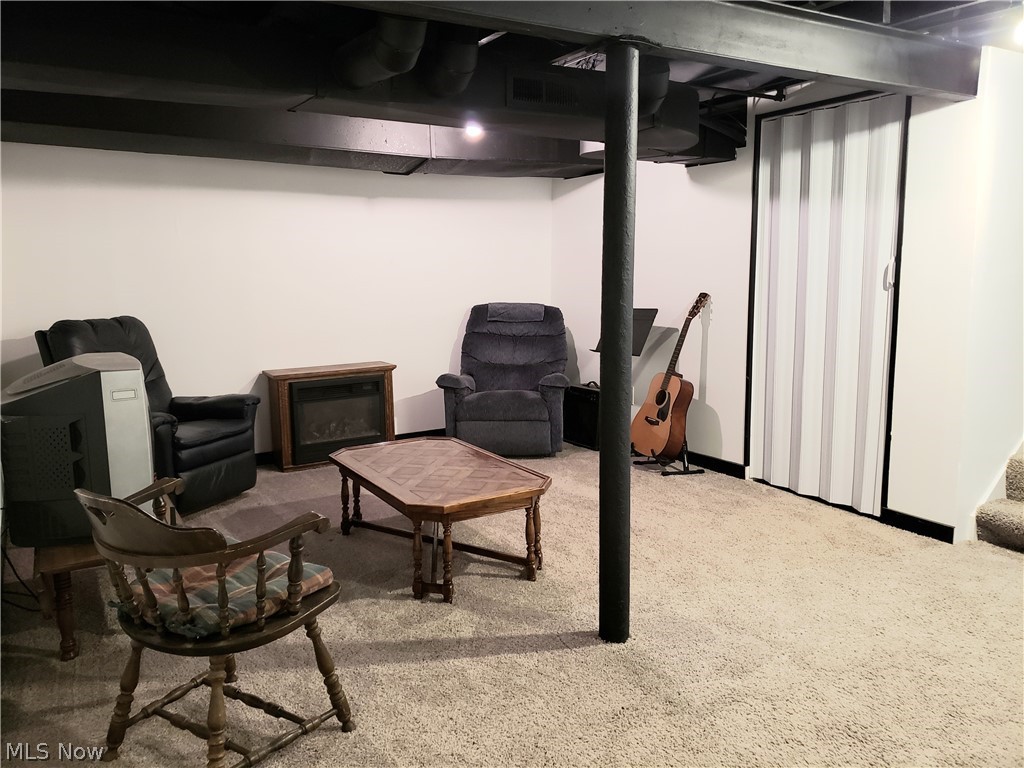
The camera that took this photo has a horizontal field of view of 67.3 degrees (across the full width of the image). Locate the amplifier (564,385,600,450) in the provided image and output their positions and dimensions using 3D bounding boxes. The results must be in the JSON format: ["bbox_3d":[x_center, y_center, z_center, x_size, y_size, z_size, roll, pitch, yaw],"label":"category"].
[{"bbox_3d":[0.578,0.219,5.456,0.240,0.425,0.400,-7,11,-34],"label":"amplifier"}]

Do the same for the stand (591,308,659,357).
[{"bbox_3d":[0.710,0.021,4.864,0.440,0.990,0.480,-9,12,-42],"label":"stand"}]

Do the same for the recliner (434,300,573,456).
[{"bbox_3d":[-0.006,-0.066,5.456,0.870,1.000,0.860,0,9,7],"label":"recliner"}]

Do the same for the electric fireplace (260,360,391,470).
[{"bbox_3d":[-1.190,0.204,5.101,0.800,0.610,0.305,-6,10,-30],"label":"electric fireplace"}]

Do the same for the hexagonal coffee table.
[{"bbox_3d":[-0.349,0.561,3.459,0.665,0.390,1.135,-6,10,-30],"label":"hexagonal coffee table"}]

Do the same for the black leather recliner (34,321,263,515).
[{"bbox_3d":[-1.968,0.151,4.220,0.880,1.010,0.830,3,10,25],"label":"black leather recliner"}]

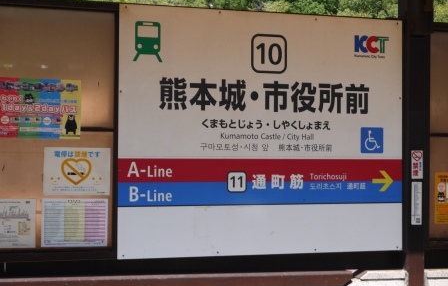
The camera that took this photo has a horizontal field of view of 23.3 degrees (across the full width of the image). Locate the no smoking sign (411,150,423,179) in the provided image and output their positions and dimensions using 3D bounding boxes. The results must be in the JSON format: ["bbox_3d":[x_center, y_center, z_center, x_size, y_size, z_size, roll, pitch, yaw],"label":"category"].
[{"bbox_3d":[1.359,0.155,7.627,0.094,0.201,0.010,1,-1,-22],"label":"no smoking sign"}]

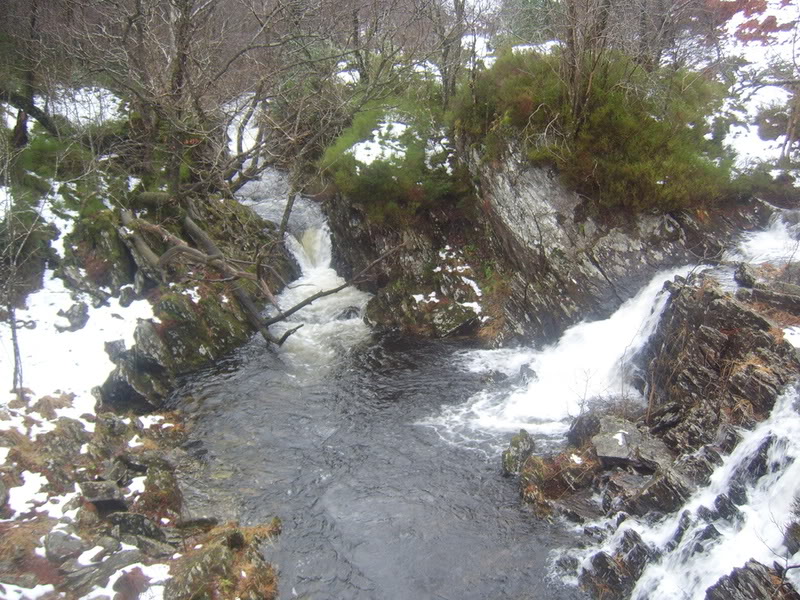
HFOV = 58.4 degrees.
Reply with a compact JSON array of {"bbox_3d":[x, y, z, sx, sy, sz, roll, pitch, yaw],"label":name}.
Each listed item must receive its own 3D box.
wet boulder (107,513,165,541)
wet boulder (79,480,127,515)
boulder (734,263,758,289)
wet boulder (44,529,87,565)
[{"bbox_3d":[-3.418,2.949,9.300,0.760,0.250,0.380,-8,19,-22],"label":"wet boulder"},{"bbox_3d":[-4.069,2.696,9.800,0.640,0.290,0.420,-8,20,-24],"label":"wet boulder"},{"bbox_3d":[7.235,-0.517,15.000,0.430,0.500,0.480,9,20,25],"label":"boulder"},{"bbox_3d":[-4.062,2.988,8.700,0.480,0.290,0.380,-10,20,-27],"label":"wet boulder"}]

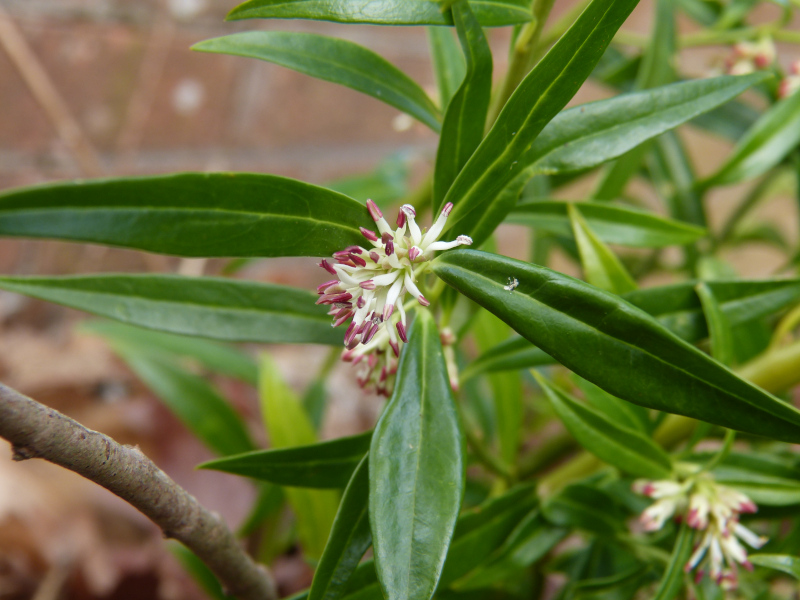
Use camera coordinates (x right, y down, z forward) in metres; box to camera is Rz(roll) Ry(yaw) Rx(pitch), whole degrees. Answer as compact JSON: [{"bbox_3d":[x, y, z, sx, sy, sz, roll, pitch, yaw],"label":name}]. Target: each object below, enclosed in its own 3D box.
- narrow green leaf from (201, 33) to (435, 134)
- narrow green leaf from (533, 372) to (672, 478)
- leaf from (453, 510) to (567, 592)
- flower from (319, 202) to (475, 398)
[{"bbox_3d":[-0.019,-0.051,0.265,0.061,0.008,0.014,17,44,-6],"label":"narrow green leaf"},{"bbox_3d":[0.052,0.032,0.288,0.049,0.007,0.012,35,49,-18],"label":"narrow green leaf"},{"bbox_3d":[0.028,0.064,0.290,0.039,0.006,0.012,-22,55,-34],"label":"leaf"},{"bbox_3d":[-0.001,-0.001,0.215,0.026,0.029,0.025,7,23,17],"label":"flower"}]

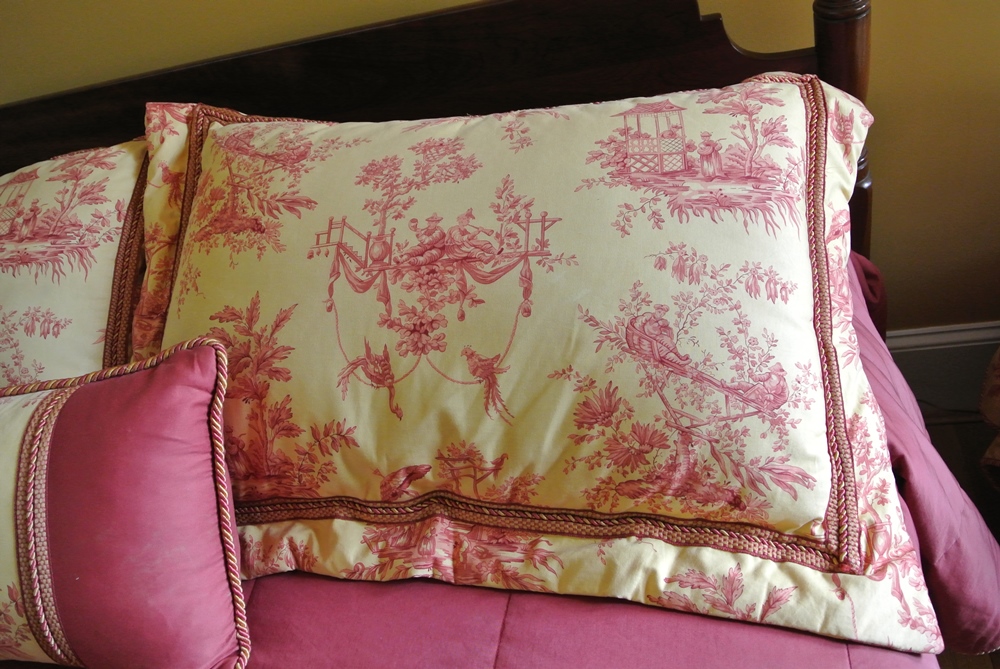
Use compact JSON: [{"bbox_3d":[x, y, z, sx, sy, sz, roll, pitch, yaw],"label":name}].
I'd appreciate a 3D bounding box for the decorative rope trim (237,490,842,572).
[{"bbox_3d":[-0.014,0.185,0.805,0.650,0.050,0.035,1,3,12],"label":"decorative rope trim"}]

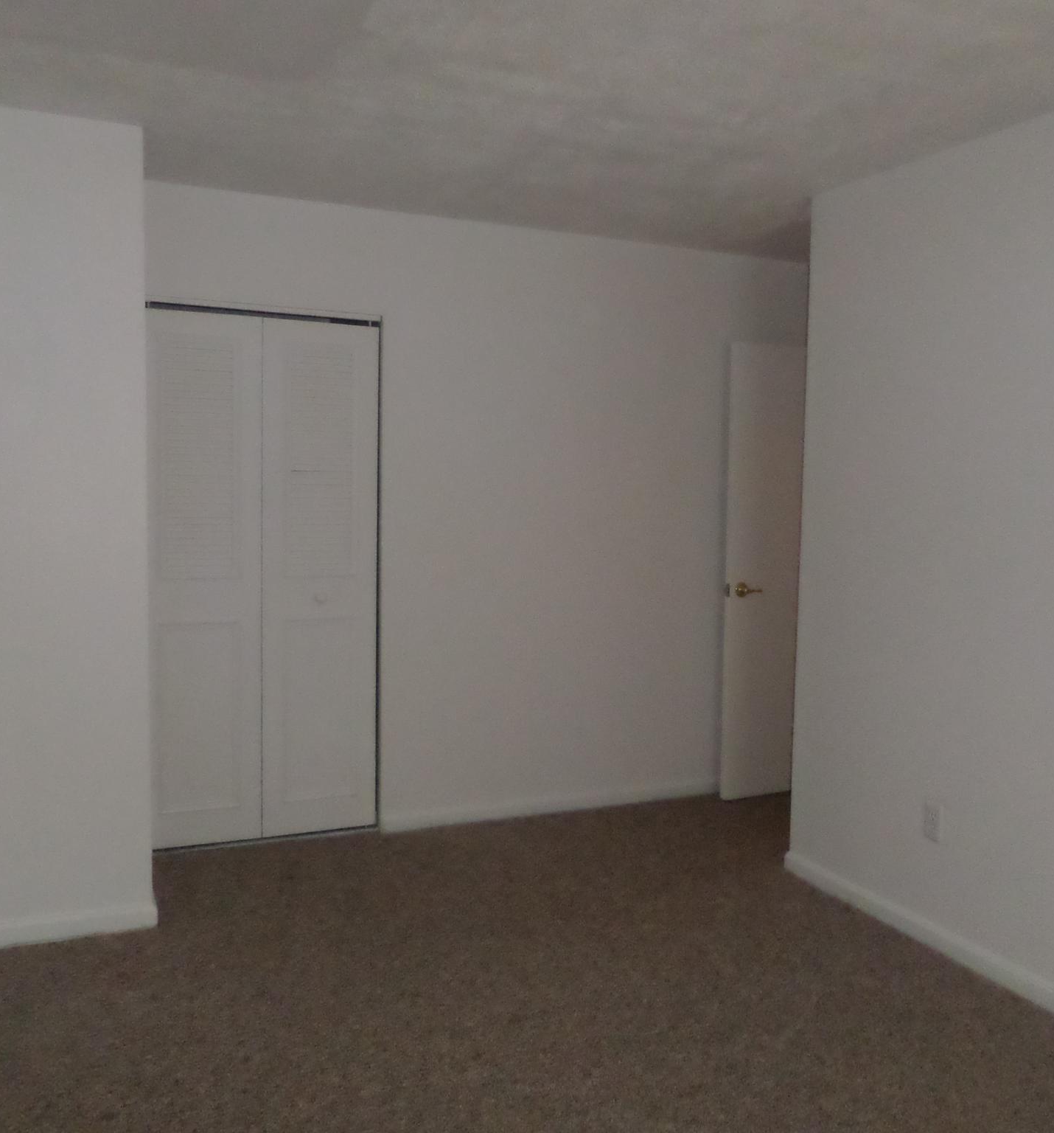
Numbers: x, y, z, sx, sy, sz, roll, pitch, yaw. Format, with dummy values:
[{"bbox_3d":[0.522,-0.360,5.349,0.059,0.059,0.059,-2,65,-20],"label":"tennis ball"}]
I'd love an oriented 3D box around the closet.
[{"bbox_3d":[-1.083,0.038,4.127,0.900,2.020,0.500,-1,5,-24],"label":"closet"}]

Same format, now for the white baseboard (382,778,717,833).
[{"bbox_3d":[0.148,1.024,4.524,1.610,0.090,0.022,-1,5,-24],"label":"white baseboard"}]

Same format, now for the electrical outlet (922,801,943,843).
[{"bbox_3d":[1.257,0.793,3.245,0.012,0.116,0.075,-1,5,-24],"label":"electrical outlet"}]

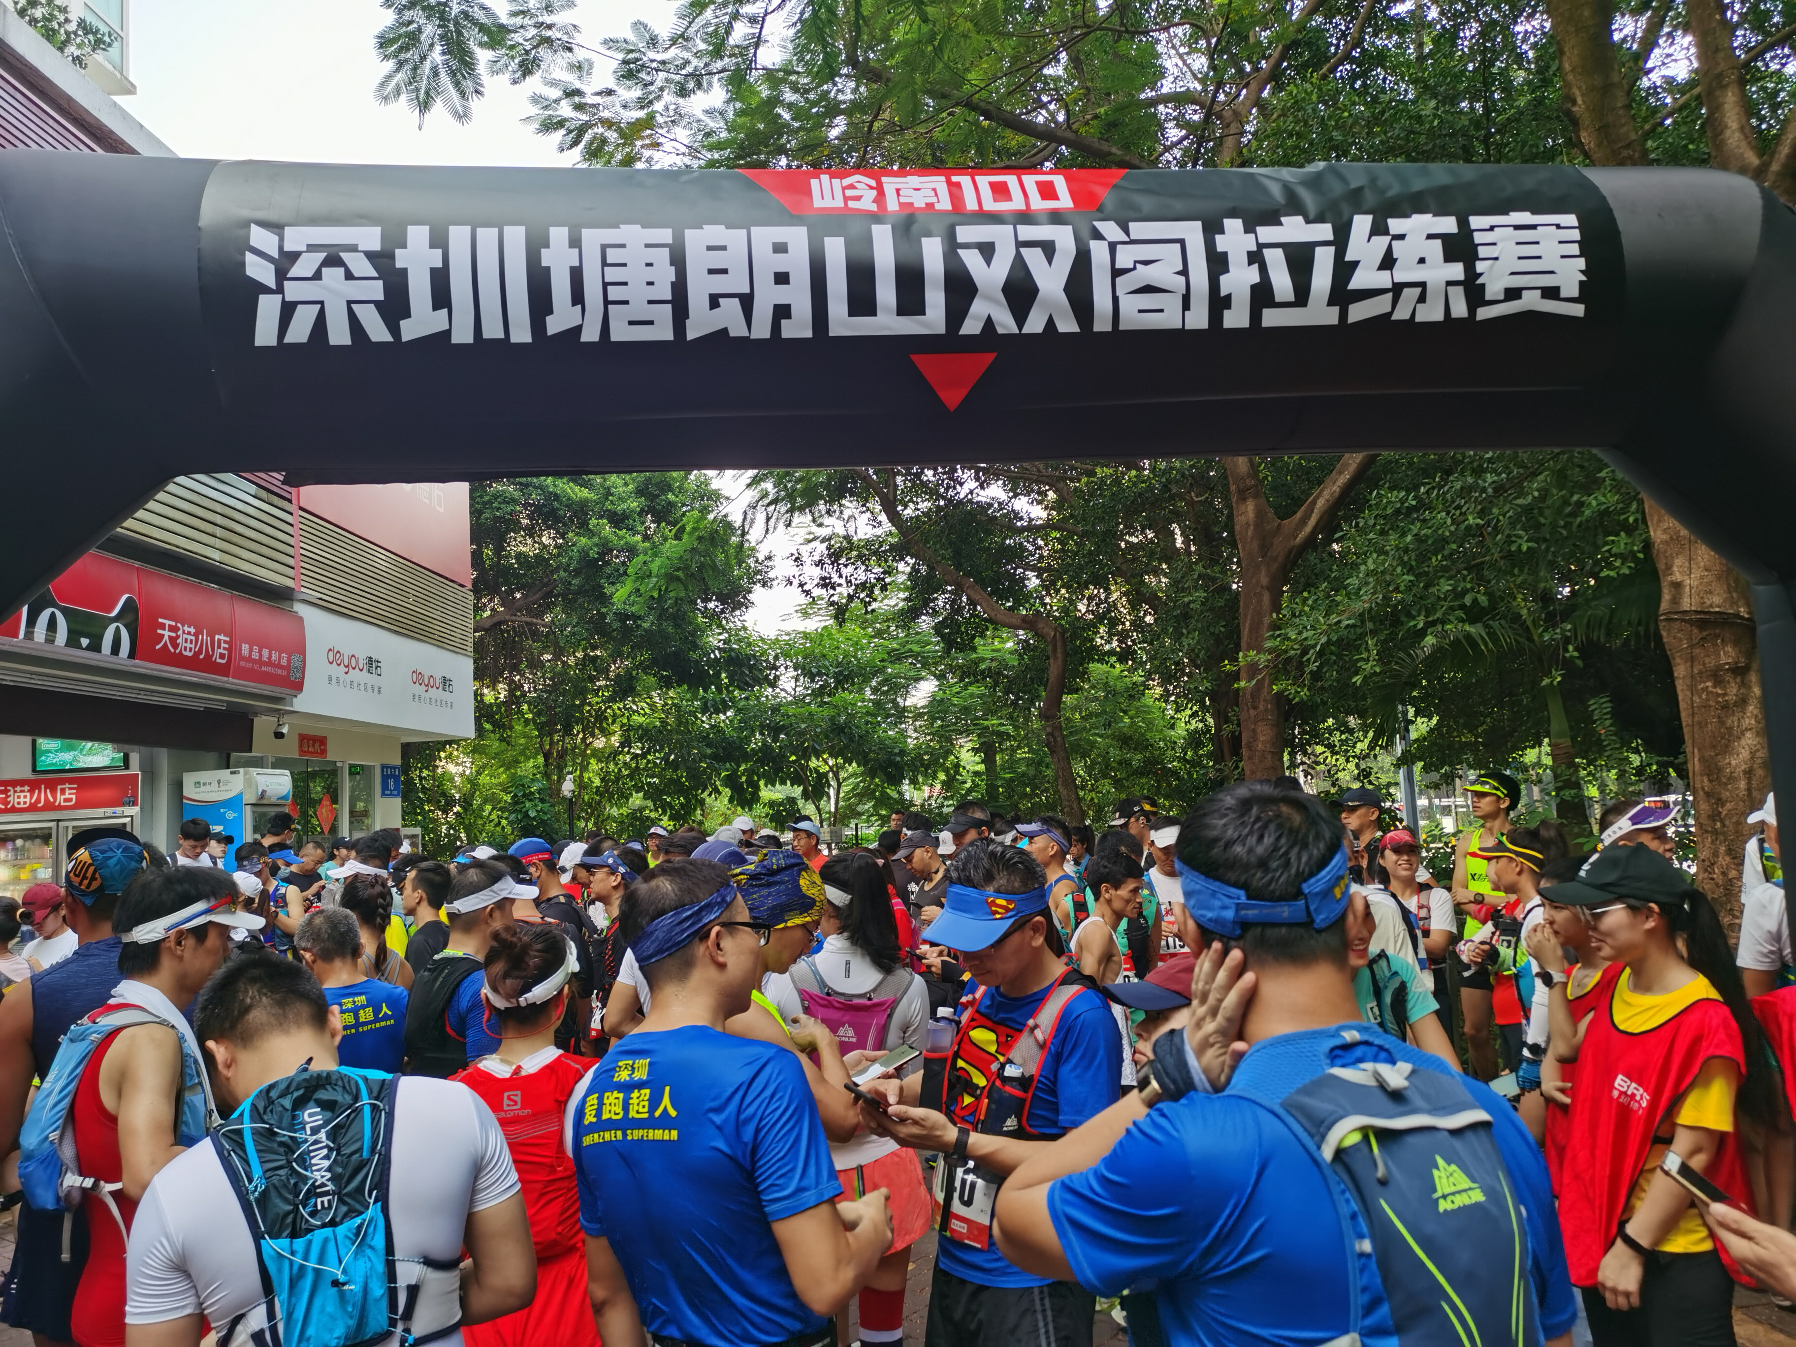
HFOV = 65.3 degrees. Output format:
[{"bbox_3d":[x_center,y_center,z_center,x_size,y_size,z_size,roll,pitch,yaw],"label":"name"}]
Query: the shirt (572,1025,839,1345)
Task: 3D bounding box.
[{"bbox_3d":[-0.287,0.741,2.100,0.460,0.490,0.290,-8,-8,40],"label":"shirt"}]

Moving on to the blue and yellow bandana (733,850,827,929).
[{"bbox_3d":[-0.232,0.412,2.680,0.205,0.145,0.175,2,-7,-30],"label":"blue and yellow bandana"}]

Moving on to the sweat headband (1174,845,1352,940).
[{"bbox_3d":[0.377,0.216,1.460,0.175,0.085,0.260,-6,2,7],"label":"sweat headband"}]

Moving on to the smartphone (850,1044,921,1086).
[{"bbox_3d":[-0.026,0.770,2.760,0.155,0.009,0.075,-21,6,-29],"label":"smartphone"}]

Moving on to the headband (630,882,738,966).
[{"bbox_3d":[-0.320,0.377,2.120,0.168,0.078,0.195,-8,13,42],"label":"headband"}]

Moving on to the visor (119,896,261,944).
[{"bbox_3d":[-1.319,0.461,2.620,0.265,0.090,0.175,-1,-6,-40],"label":"visor"}]

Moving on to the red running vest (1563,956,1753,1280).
[{"bbox_3d":[1.440,0.849,2.660,0.275,0.600,0.420,0,-7,-16],"label":"red running vest"}]

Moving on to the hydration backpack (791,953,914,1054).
[{"bbox_3d":[-0.119,0.901,3.550,0.310,0.370,0.200,-3,-7,8],"label":"hydration backpack"}]

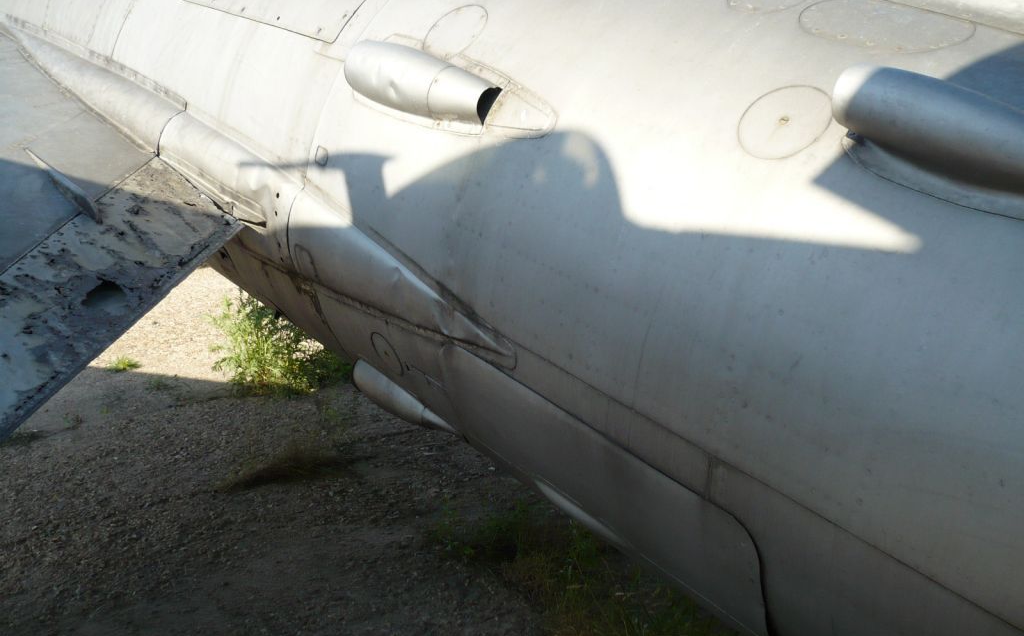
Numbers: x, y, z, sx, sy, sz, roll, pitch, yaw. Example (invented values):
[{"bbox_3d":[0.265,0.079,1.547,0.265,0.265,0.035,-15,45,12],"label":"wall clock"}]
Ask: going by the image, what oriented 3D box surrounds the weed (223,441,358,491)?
[{"bbox_3d":[-0.893,0.587,4.122,0.515,0.126,0.273,0,26,0],"label":"weed"}]

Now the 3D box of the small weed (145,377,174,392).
[{"bbox_3d":[-1.623,0.306,4.766,0.135,0.065,0.094,0,26,0],"label":"small weed"}]

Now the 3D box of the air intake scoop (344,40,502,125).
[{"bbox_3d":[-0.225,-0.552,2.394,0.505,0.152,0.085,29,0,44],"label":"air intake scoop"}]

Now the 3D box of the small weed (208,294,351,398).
[{"bbox_3d":[-1.050,0.119,4.709,0.645,0.452,0.503,0,26,0],"label":"small weed"}]

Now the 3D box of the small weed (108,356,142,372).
[{"bbox_3d":[-1.848,0.222,4.938,0.148,0.066,0.104,0,26,0],"label":"small weed"}]

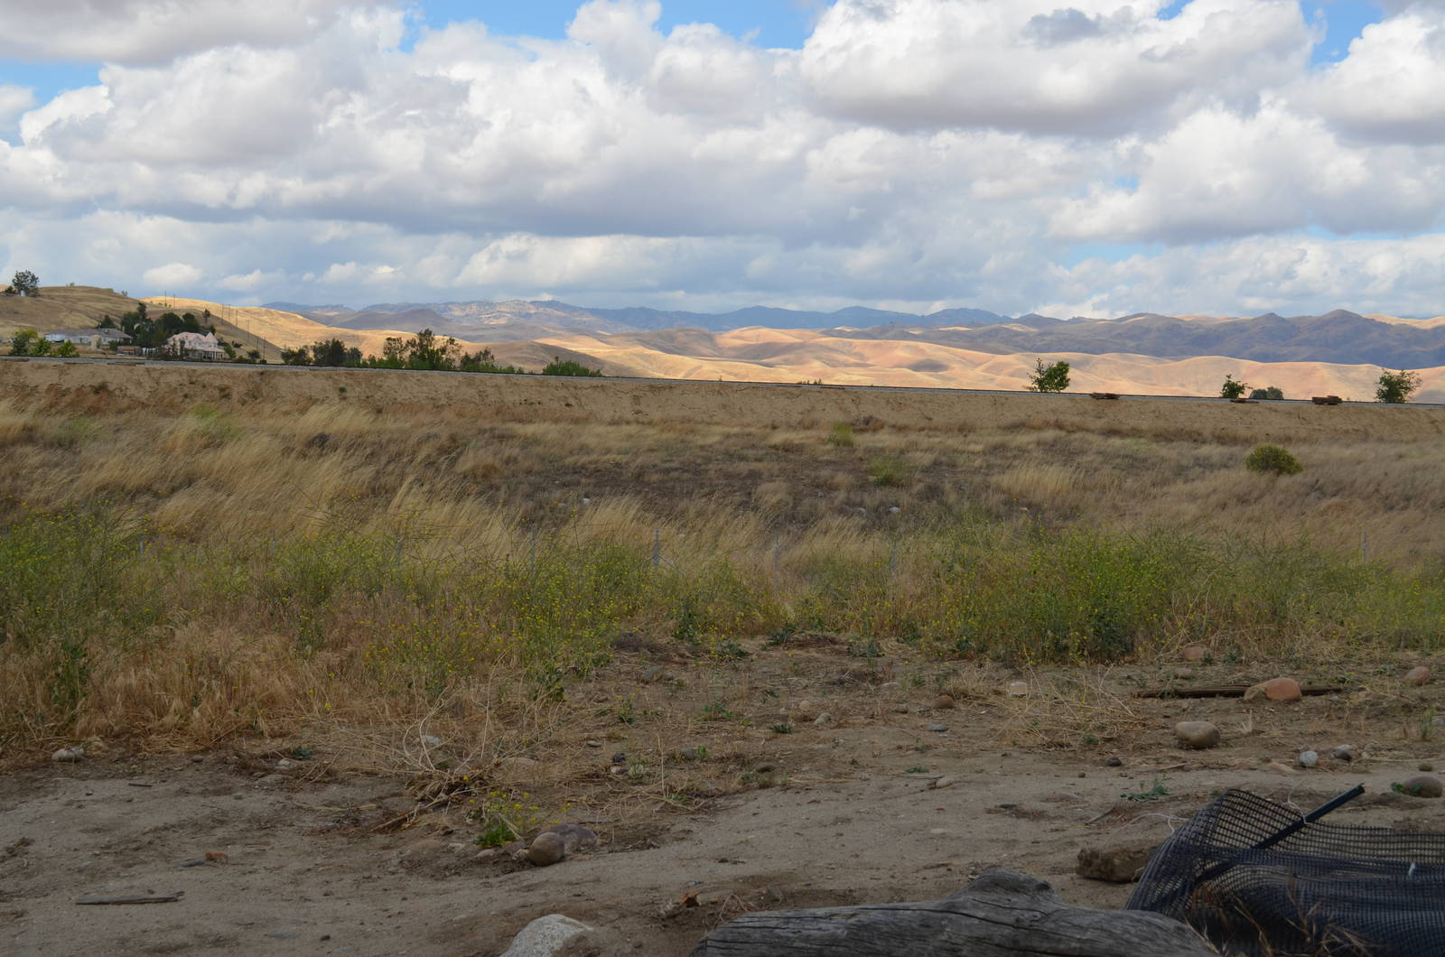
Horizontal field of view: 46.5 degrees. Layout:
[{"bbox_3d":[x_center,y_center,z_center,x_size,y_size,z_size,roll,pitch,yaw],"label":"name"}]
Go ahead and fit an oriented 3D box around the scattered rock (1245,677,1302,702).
[{"bbox_3d":[2.921,1.124,8.930,0.285,0.125,0.210,1,3,0],"label":"scattered rock"}]

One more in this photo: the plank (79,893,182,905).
[{"bbox_3d":[-1.791,1.274,5.080,0.320,0.016,0.055,1,3,-7],"label":"plank"}]

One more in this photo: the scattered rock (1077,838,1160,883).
[{"bbox_3d":[1.316,1.272,5.580,0.285,0.125,0.190,1,3,0],"label":"scattered rock"}]

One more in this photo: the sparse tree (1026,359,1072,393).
[{"bbox_3d":[31.937,-10.023,165.000,4.300,3.600,3.800,1,3,0],"label":"sparse tree"}]

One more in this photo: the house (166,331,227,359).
[{"bbox_3d":[-162.751,-41.010,520.000,18.000,9.000,13.000,1,3,-12],"label":"house"}]

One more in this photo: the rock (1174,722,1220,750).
[{"bbox_3d":[2.156,1.173,7.650,0.205,0.120,0.165,1,3,0],"label":"rock"}]

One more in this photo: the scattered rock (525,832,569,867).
[{"bbox_3d":[-0.582,1.230,5.580,0.135,0.115,0.135,1,3,0],"label":"scattered rock"}]

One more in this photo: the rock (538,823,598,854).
[{"bbox_3d":[-0.534,1.250,5.830,0.205,0.100,0.150,1,3,0],"label":"rock"}]

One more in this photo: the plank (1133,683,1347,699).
[{"bbox_3d":[2.790,1.147,9.070,1.190,0.050,0.110,0,3,-13],"label":"plank"}]

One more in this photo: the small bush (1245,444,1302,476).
[{"bbox_3d":[26.193,-0.832,80.000,2.700,1.550,2.400,1,3,0],"label":"small bush"}]

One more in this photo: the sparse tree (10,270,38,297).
[{"bbox_3d":[-298.772,-83.603,720.000,12.500,11.200,11.500,1,3,0],"label":"sparse tree"}]

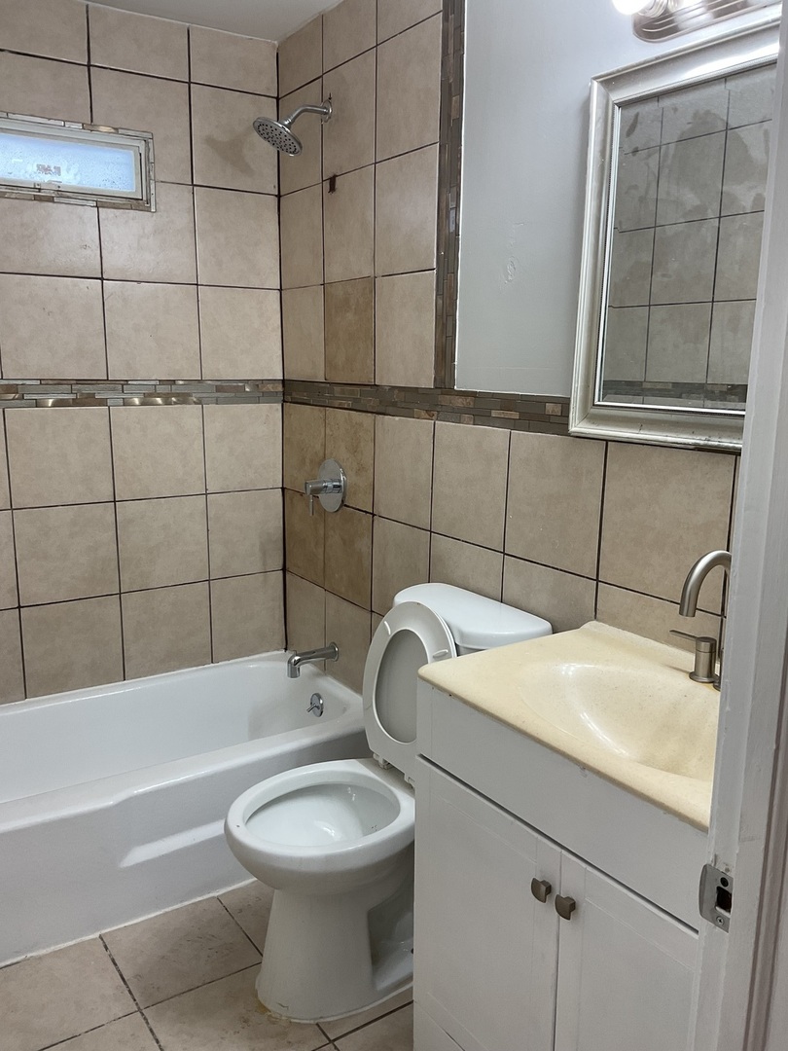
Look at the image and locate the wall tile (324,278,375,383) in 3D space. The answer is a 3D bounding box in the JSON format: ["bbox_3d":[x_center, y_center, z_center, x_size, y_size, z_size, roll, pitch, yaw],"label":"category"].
[{"bbox_3d":[-0.134,-0.590,2.690,0.012,0.300,0.304,-7,13,-32],"label":"wall tile"}]

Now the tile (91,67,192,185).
[{"bbox_3d":[-0.763,-1.217,2.698,0.303,0.298,0.010,-7,13,-32],"label":"tile"}]

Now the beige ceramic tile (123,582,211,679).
[{"bbox_3d":[-0.779,0.355,3.014,0.304,0.299,0.010,-7,13,-32],"label":"beige ceramic tile"}]

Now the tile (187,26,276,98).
[{"bbox_3d":[-0.510,-1.480,2.822,0.293,0.163,0.010,-7,13,-32],"label":"tile"}]

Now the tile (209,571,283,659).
[{"bbox_3d":[-0.528,0.328,3.188,0.294,0.302,0.012,-7,13,-32],"label":"tile"}]

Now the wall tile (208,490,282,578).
[{"bbox_3d":[-0.526,0.028,3.129,0.294,0.302,0.012,-7,13,-32],"label":"wall tile"}]

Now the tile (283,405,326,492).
[{"bbox_3d":[-0.305,-0.259,3.020,0.012,0.298,0.308,-7,13,-32],"label":"tile"}]

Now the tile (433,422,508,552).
[{"bbox_3d":[0.196,-0.106,2.268,0.010,0.300,0.310,-7,13,-32],"label":"tile"}]

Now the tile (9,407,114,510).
[{"bbox_3d":[-1.033,-0.210,2.733,0.306,0.298,0.010,-7,13,-32],"label":"tile"}]

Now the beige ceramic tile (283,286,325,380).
[{"bbox_3d":[-0.302,-0.639,2.934,0.010,0.301,0.307,-7,13,-32],"label":"beige ceramic tile"}]

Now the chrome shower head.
[{"bbox_3d":[-0.297,-1.182,2.590,0.236,0.167,0.158,-7,13,-32],"label":"chrome shower head"}]

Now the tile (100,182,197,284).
[{"bbox_3d":[-0.771,-0.924,2.776,0.304,0.304,0.012,-7,13,-32],"label":"tile"}]

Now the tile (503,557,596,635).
[{"bbox_3d":[0.362,0.244,2.062,0.012,0.302,0.307,-7,13,-32],"label":"tile"}]

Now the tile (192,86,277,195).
[{"bbox_3d":[-0.510,-1.246,2.858,0.292,0.298,0.010,-7,13,-32],"label":"tile"}]

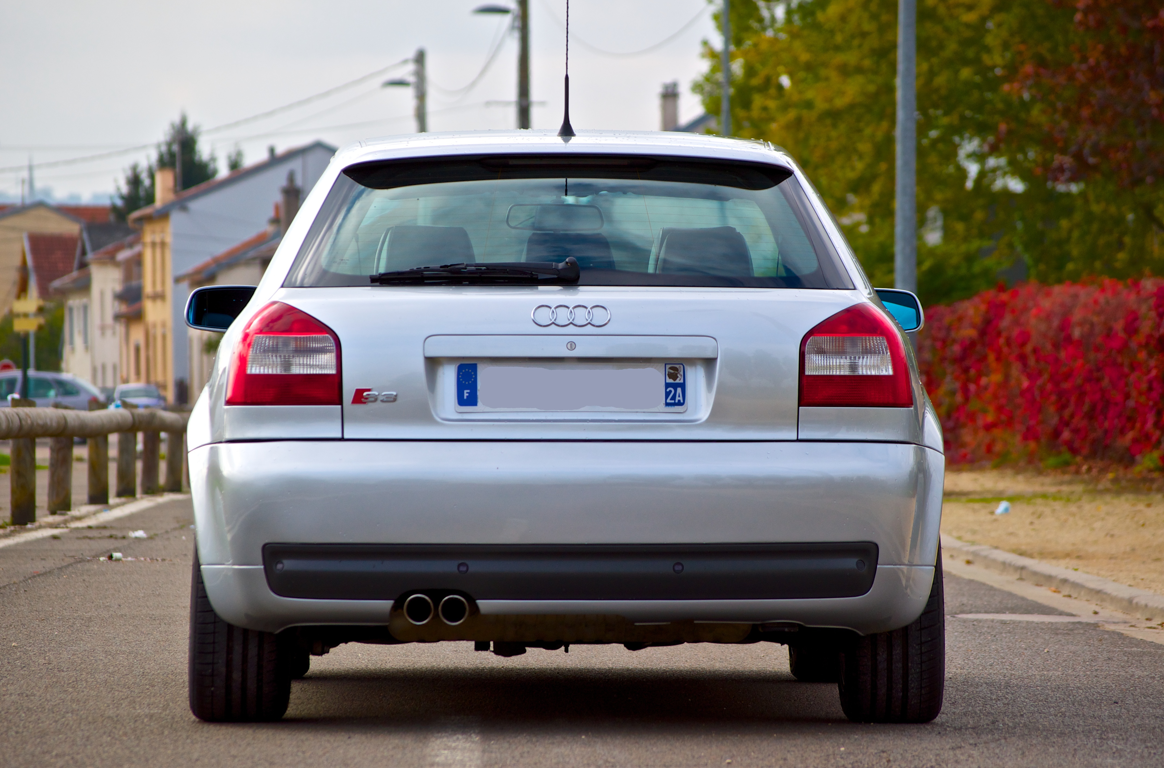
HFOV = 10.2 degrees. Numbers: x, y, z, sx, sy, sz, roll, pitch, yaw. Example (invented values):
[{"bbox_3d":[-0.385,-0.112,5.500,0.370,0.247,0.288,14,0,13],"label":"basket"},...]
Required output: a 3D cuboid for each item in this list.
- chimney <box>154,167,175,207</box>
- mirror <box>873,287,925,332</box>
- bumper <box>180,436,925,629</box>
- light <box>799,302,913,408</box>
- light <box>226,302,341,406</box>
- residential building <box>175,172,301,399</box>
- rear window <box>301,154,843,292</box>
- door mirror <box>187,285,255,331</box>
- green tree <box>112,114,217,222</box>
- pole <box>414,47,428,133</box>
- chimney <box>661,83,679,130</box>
[{"bbox_3d":[-14.720,-6.900,230.300,0.520,1.450,0.850,0,0,-10],"label":"chimney"},{"bbox_3d":[0.785,-0.193,17.020,0.220,0.125,0.130,0,0,-1],"label":"mirror"},{"bbox_3d":[-0.034,0.340,14.710,1.720,0.435,0.480,0,0,-1],"label":"bumper"},{"bbox_3d":[0.618,-0.066,14.670,0.267,0.237,0.180,0,0,-1],"label":"light"},{"bbox_3d":[-0.671,-0.068,14.680,0.267,0.237,0.180,0,0,-1],"label":"light"},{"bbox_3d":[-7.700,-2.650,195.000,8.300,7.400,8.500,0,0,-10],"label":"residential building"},{"bbox_3d":[-0.030,-0.369,14.840,1.280,0.390,0.090,0,-42,-1],"label":"rear window"},{"bbox_3d":[-0.925,-0.199,17.050,0.225,0.127,0.130,0,0,-1],"label":"door mirror"},{"bbox_3d":[-16.300,-4.700,255.000,4.900,12.000,4.900,0,0,0],"label":"green tree"},{"bbox_3d":[-3.580,-3.200,146.000,0.270,9.000,0.270,0,0,0],"label":"pole"},{"bbox_3d":[2.410,-7.620,180.000,0.530,1.520,0.550,0,0,-10],"label":"chimney"}]

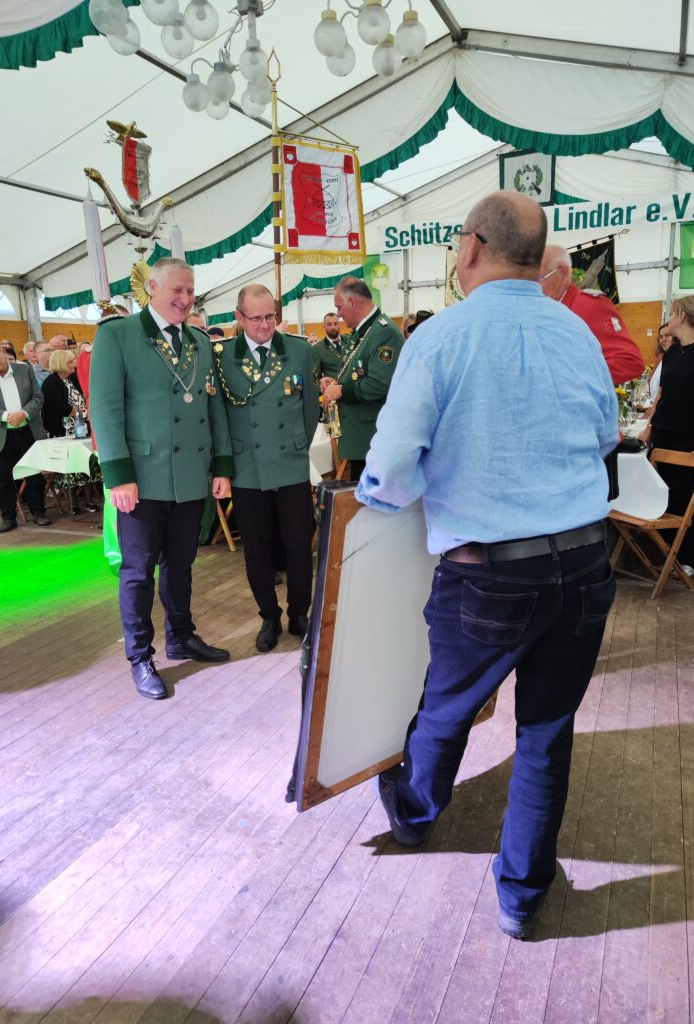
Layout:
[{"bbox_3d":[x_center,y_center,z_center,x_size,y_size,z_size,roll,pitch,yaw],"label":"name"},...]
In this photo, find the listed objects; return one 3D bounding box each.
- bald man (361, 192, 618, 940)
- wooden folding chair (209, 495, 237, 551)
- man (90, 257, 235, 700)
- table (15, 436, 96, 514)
[{"bbox_3d":[0.353,0.133,1.923,0.720,1.800,0.620,-7,14,-19],"label":"bald man"},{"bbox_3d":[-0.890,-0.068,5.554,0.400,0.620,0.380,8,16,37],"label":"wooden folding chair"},{"bbox_3d":[-0.821,-0.154,3.227,0.620,1.870,0.440,-12,16,-37],"label":"man"},{"bbox_3d":[-2.245,-0.427,7.110,0.660,0.770,1.800,4,14,23],"label":"table"}]

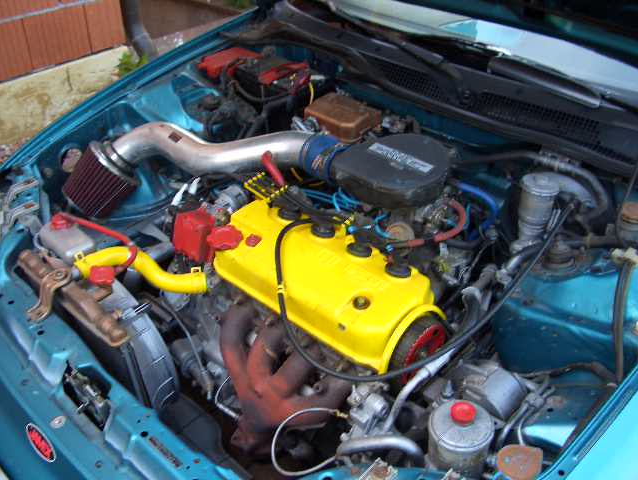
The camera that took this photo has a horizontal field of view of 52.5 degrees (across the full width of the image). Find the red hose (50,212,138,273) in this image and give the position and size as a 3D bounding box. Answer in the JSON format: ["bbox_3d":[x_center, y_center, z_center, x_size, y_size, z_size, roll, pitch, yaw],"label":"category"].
[{"bbox_3d":[-0.421,0.003,1.215,0.200,0.060,0.065,27,39,34],"label":"red hose"}]

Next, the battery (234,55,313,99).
[{"bbox_3d":[-0.139,-0.414,1.925,0.225,0.195,0.150,27,39,34],"label":"battery"}]

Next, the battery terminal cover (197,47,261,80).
[{"bbox_3d":[-0.268,-0.529,1.940,0.120,0.060,0.170,27,39,34],"label":"battery terminal cover"}]

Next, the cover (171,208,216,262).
[{"bbox_3d":[-0.236,-0.007,1.215,0.078,0.078,0.055,27,39,34],"label":"cover"}]

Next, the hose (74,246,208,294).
[{"bbox_3d":[-0.330,0.056,1.195,0.250,0.075,0.070,1,32,-2],"label":"hose"}]

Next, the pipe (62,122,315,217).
[{"bbox_3d":[-0.284,-0.150,1.420,0.540,0.150,0.190,1,32,-4],"label":"pipe"}]

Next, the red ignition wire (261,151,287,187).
[{"bbox_3d":[-0.090,-0.144,1.310,0.018,0.018,0.080,-18,72,-38],"label":"red ignition wire"}]

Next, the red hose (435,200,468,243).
[{"bbox_3d":[0.245,-0.035,1.232,0.062,0.055,0.090,27,40,35],"label":"red hose"}]

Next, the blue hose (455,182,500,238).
[{"bbox_3d":[0.340,-0.062,1.370,0.090,0.085,0.065,27,39,34],"label":"blue hose"}]

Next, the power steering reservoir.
[{"bbox_3d":[0.179,0.271,0.847,0.082,0.118,0.082,2,32,-1],"label":"power steering reservoir"}]

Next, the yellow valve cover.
[{"bbox_3d":[0.015,0.063,1.127,0.415,0.095,0.180,27,39,34],"label":"yellow valve cover"}]

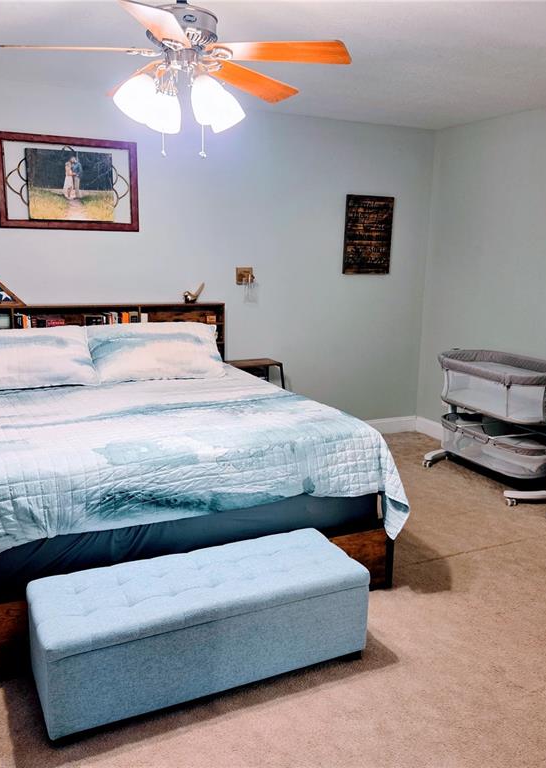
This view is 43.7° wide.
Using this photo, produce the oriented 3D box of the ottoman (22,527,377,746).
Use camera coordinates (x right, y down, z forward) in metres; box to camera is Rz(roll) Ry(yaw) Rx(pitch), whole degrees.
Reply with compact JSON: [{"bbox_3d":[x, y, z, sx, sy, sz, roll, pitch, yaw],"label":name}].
[{"bbox_3d":[-0.248,0.855,2.483,1.148,0.382,0.403,-4,13,-26],"label":"ottoman"}]

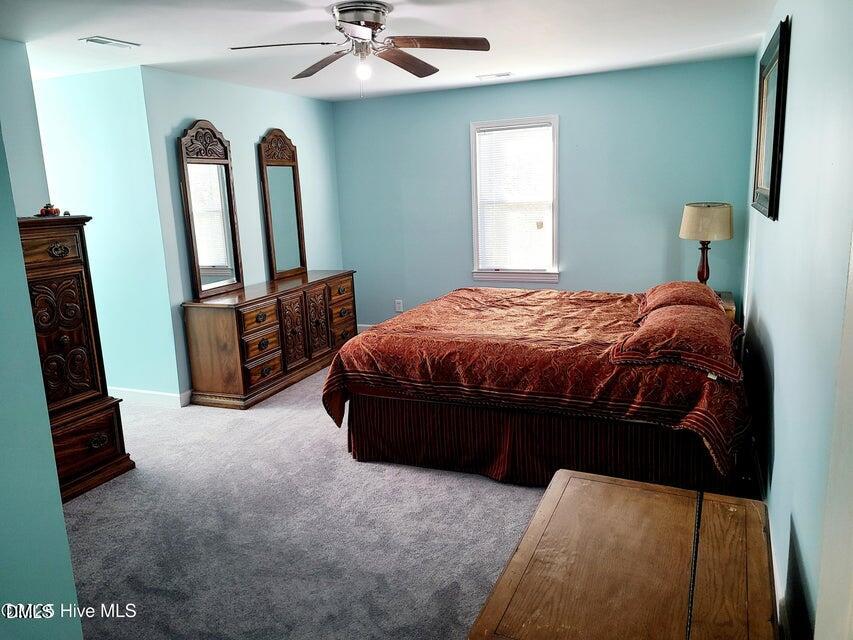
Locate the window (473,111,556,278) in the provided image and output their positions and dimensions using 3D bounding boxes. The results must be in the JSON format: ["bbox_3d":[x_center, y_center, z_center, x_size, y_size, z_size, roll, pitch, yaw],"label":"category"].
[{"bbox_3d":[0.833,-1.109,6.096,0.870,1.530,0.100,3,13,23],"label":"window"}]

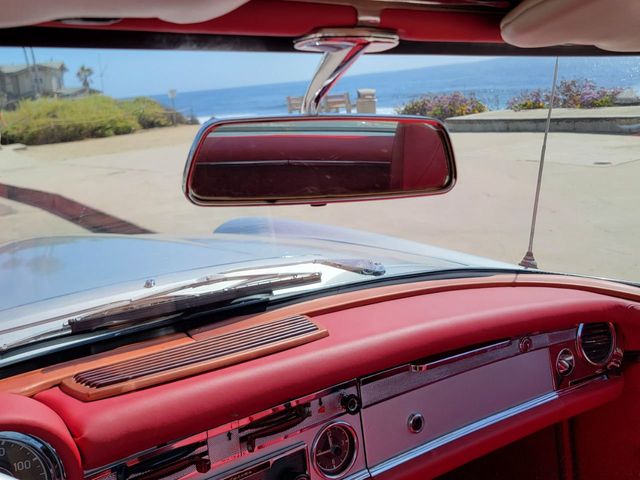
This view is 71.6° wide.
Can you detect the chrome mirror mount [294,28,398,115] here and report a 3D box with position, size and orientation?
[{"bbox_3d":[0.012,-0.135,0.365,0.088,0.070,0.088,-13,21,-23],"label":"chrome mirror mount"}]

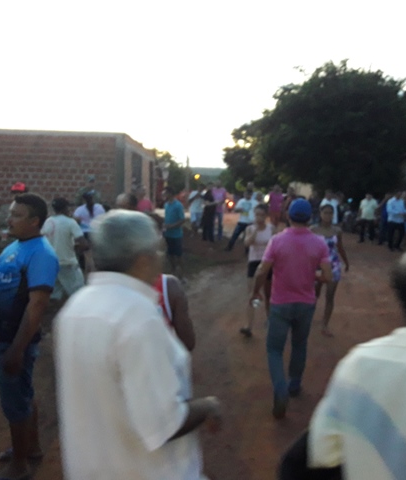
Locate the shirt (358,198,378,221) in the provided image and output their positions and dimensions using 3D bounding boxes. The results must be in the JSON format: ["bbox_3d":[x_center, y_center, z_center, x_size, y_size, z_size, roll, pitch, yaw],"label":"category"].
[{"bbox_3d":[4.989,-0.925,15.700,0.530,0.700,0.290,1,6,9],"label":"shirt"}]

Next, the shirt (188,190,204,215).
[{"bbox_3d":[-0.229,-1.144,15.800,0.480,0.700,0.320,-3,8,-20],"label":"shirt"}]

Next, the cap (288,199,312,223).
[{"bbox_3d":[0.787,-0.240,4.220,0.190,0.170,0.260,0,6,-3],"label":"cap"}]

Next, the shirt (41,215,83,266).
[{"bbox_3d":[-1.683,0.006,6.200,0.500,0.640,0.290,2,7,18],"label":"shirt"}]

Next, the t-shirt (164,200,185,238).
[{"bbox_3d":[-0.512,-0.368,9.300,0.290,0.680,0.450,-6,9,-44],"label":"t-shirt"}]

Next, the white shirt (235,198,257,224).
[{"bbox_3d":[1.092,-0.716,13.000,0.540,0.660,0.320,1,7,6],"label":"white shirt"}]

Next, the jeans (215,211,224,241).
[{"bbox_3d":[0.465,-0.409,14.600,0.320,0.900,0.260,0,7,0],"label":"jeans"}]

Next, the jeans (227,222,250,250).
[{"bbox_3d":[0.891,-0.088,13.000,0.520,0.780,0.380,2,8,14],"label":"jeans"}]

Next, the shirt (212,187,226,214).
[{"bbox_3d":[0.440,-1.150,14.700,0.440,0.720,0.290,0,7,3],"label":"shirt"}]

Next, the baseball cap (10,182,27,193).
[{"bbox_3d":[-2.815,-0.801,7.900,0.190,0.140,0.260,6,10,40],"label":"baseball cap"}]

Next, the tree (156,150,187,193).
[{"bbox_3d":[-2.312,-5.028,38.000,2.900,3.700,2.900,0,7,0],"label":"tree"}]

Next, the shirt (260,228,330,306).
[{"bbox_3d":[0.759,0.209,4.250,0.550,0.640,0.320,0,7,2],"label":"shirt"}]

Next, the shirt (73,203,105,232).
[{"bbox_3d":[-1.754,-0.348,8.000,0.480,0.500,0.270,2,8,12],"label":"shirt"}]

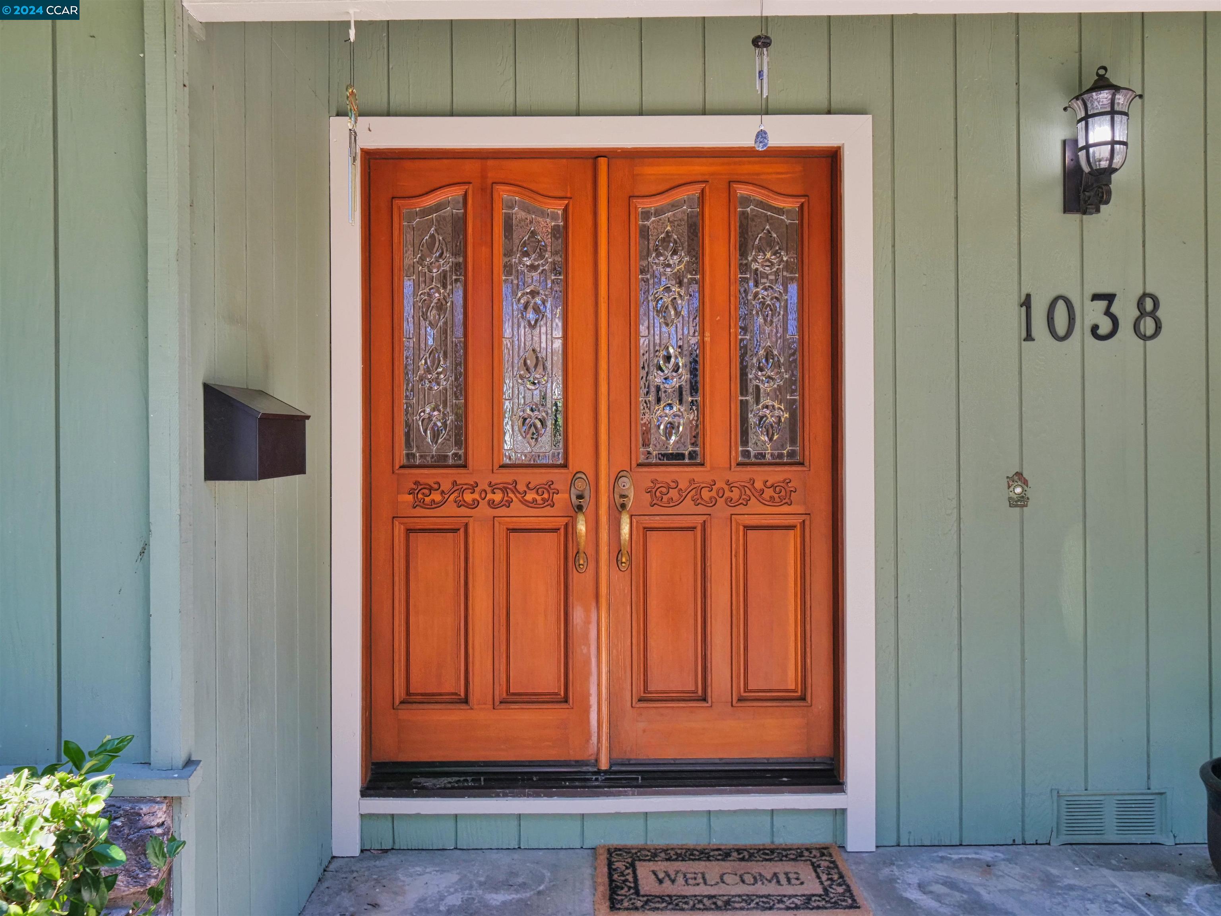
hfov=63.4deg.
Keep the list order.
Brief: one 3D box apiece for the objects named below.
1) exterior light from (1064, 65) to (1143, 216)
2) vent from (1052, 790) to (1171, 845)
[{"bbox_3d":[1.521,-0.990,3.075,0.195,0.440,0.250,0,0,-1],"label":"exterior light"},{"bbox_3d":[1.622,1.162,3.190,0.390,0.180,0.030,0,0,-1],"label":"vent"}]

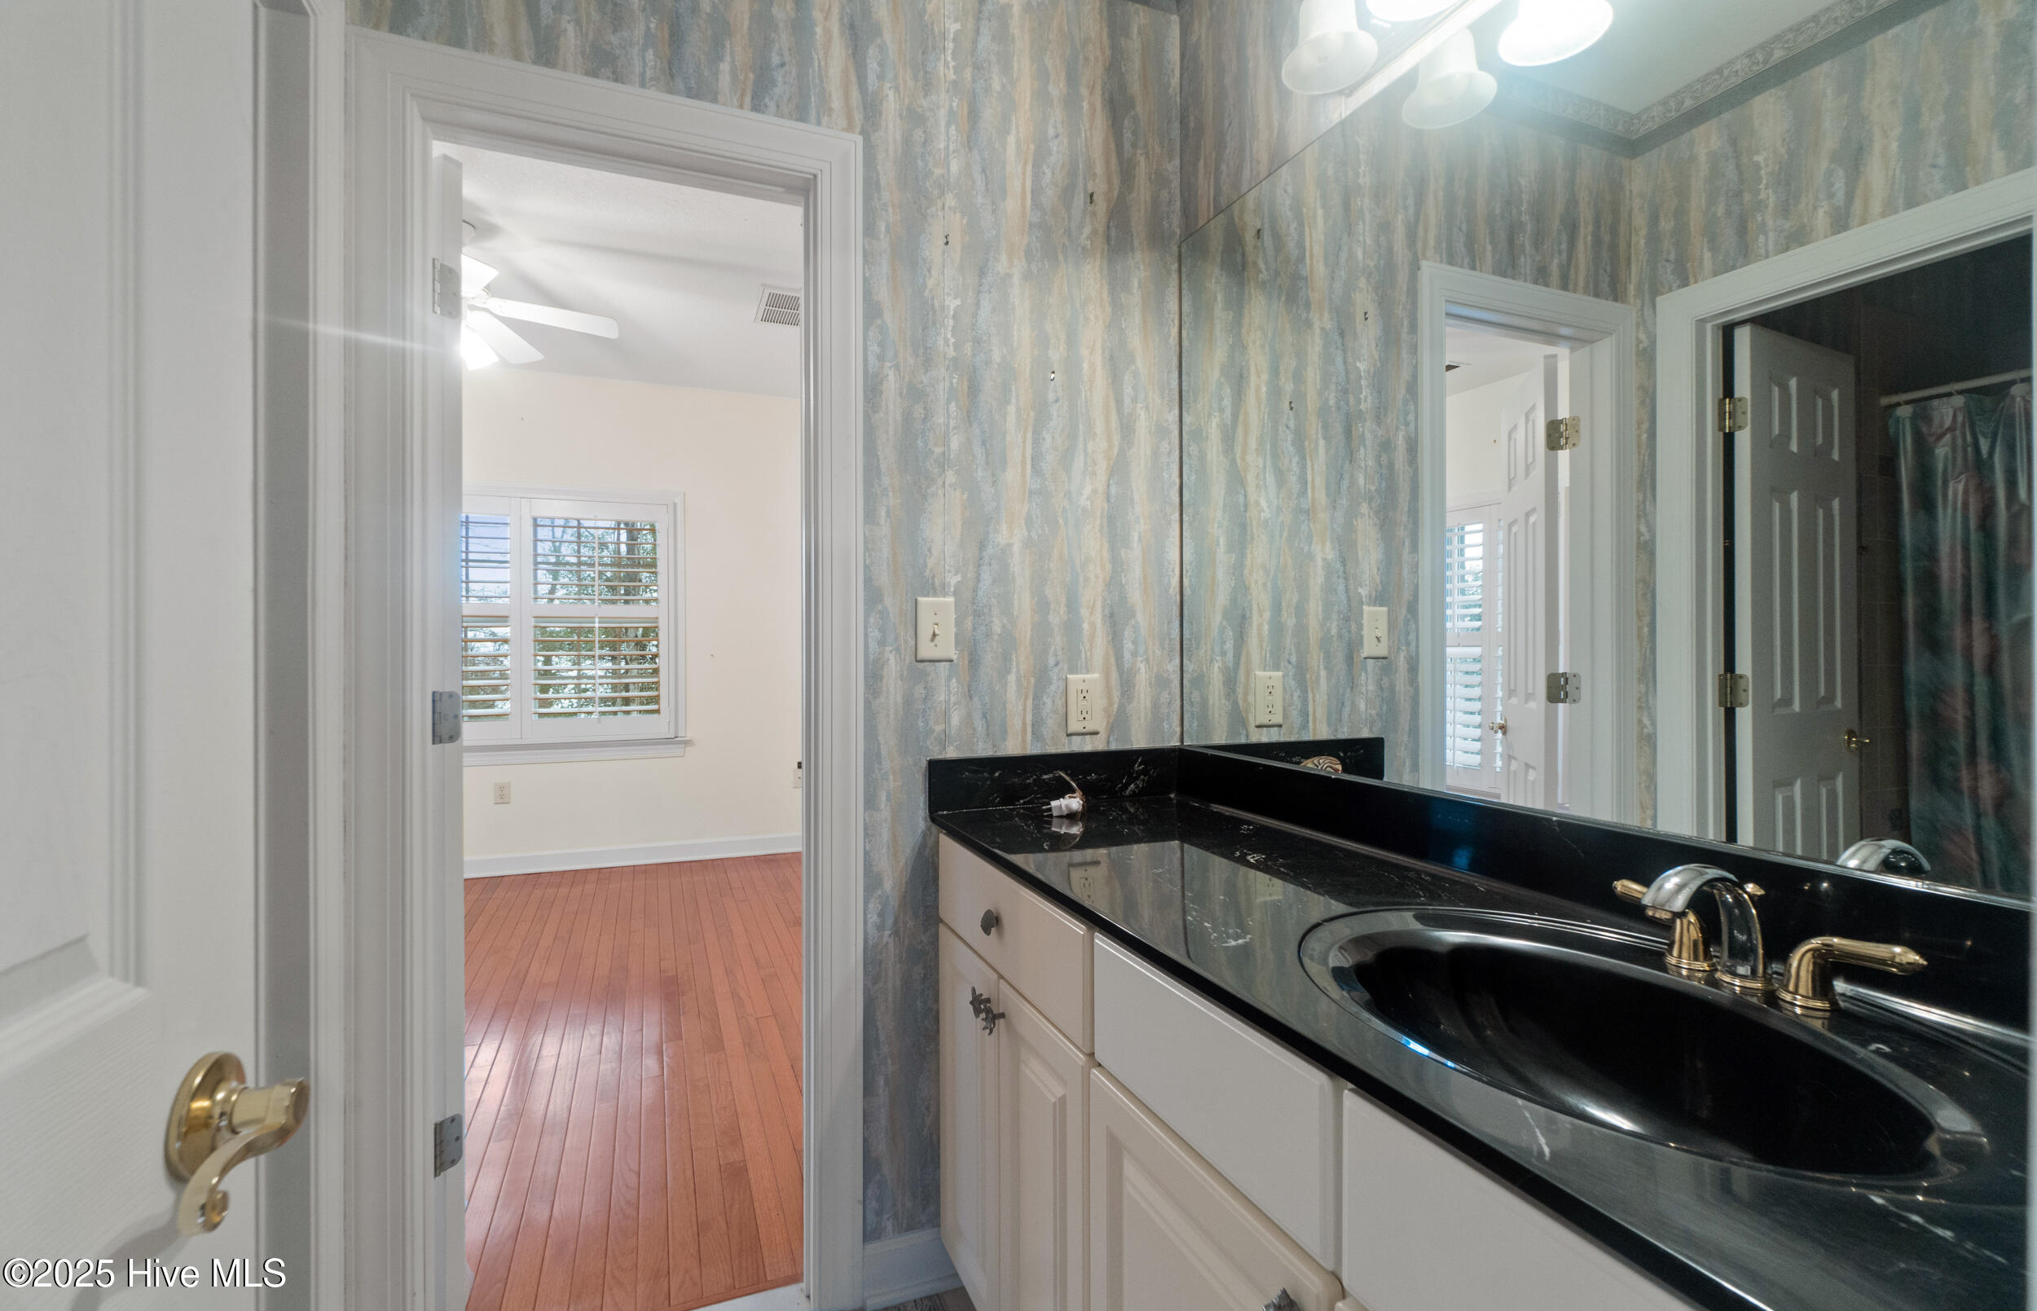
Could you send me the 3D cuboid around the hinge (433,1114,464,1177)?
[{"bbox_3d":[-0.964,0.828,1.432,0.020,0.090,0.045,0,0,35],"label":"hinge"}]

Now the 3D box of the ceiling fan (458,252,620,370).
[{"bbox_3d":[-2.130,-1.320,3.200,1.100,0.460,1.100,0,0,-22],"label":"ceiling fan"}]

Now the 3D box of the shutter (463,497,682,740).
[{"bbox_3d":[-2.695,-0.222,4.629,1.600,1.450,0.070,0,0,-22],"label":"shutter"}]

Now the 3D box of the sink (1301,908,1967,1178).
[{"bbox_3d":[0.472,0.365,0.710,0.390,0.150,0.520,0,0,-22],"label":"sink"}]

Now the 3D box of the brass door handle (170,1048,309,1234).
[{"bbox_3d":[-0.421,0.261,0.451,0.062,0.070,0.148,0,0,-19],"label":"brass door handle"}]

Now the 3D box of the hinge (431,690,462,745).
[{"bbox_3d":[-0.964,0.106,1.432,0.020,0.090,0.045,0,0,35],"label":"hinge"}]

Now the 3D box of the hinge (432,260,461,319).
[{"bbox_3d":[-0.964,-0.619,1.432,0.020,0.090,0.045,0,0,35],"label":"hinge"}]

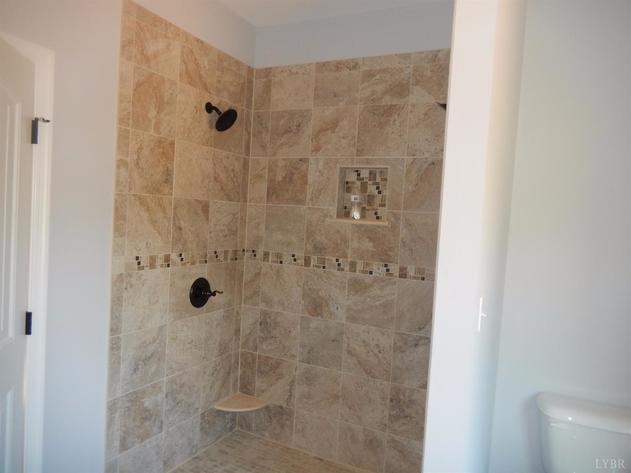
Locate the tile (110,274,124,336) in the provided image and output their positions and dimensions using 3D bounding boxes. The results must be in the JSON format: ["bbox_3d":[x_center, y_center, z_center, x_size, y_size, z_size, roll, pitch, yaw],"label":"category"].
[{"bbox_3d":[-0.953,0.329,2.185,0.012,0.297,0.067,4,2,26],"label":"tile"}]

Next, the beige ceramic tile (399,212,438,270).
[{"bbox_3d":[0.626,0.020,2.544,0.302,0.302,0.010,5,3,26],"label":"beige ceramic tile"}]

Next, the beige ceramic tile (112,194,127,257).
[{"bbox_3d":[-0.928,-0.057,2.159,0.010,0.302,0.072,5,3,26],"label":"beige ceramic tile"}]

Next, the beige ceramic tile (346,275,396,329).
[{"bbox_3d":[0.329,0.386,2.690,0.302,0.302,0.010,5,3,27],"label":"beige ceramic tile"}]

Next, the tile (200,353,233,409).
[{"bbox_3d":[-0.630,0.927,2.917,0.010,0.302,0.302,5,3,26],"label":"tile"}]

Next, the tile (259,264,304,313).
[{"bbox_3d":[-0.219,0.337,2.967,0.306,0.301,0.011,5,3,27],"label":"tile"}]

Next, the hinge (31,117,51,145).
[{"bbox_3d":[-1.081,-0.416,1.798,0.035,0.096,0.048,5,3,27],"label":"hinge"}]

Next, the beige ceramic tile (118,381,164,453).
[{"bbox_3d":[-0.905,0.936,2.369,0.013,0.299,0.296,5,3,26],"label":"beige ceramic tile"}]

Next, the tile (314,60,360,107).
[{"bbox_3d":[0.130,-0.929,2.785,0.303,0.279,0.013,5,3,26],"label":"tile"}]

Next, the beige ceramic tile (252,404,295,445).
[{"bbox_3d":[-0.270,1.218,3.004,0.306,0.257,0.011,5,3,27],"label":"beige ceramic tile"}]

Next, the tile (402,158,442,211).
[{"bbox_3d":[0.648,-0.290,2.553,0.303,0.306,0.012,4,2,26],"label":"tile"}]

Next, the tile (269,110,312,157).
[{"bbox_3d":[-0.157,-0.655,2.921,0.302,0.302,0.010,5,3,26],"label":"tile"}]

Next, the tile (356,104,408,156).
[{"bbox_3d":[0.389,-0.613,2.654,0.302,0.302,0.010,5,3,26],"label":"tile"}]

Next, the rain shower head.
[{"bbox_3d":[-0.540,-0.691,2.621,0.188,0.172,0.152,5,3,27],"label":"rain shower head"}]

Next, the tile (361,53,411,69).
[{"bbox_3d":[0.413,-1.009,2.636,0.302,0.062,0.010,5,3,26],"label":"tile"}]

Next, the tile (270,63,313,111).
[{"bbox_3d":[-0.140,-0.954,2.905,0.302,0.284,0.010,5,3,27],"label":"tile"}]

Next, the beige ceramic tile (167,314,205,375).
[{"bbox_3d":[-0.749,0.628,2.639,0.010,0.302,0.302,5,3,26],"label":"beige ceramic tile"}]

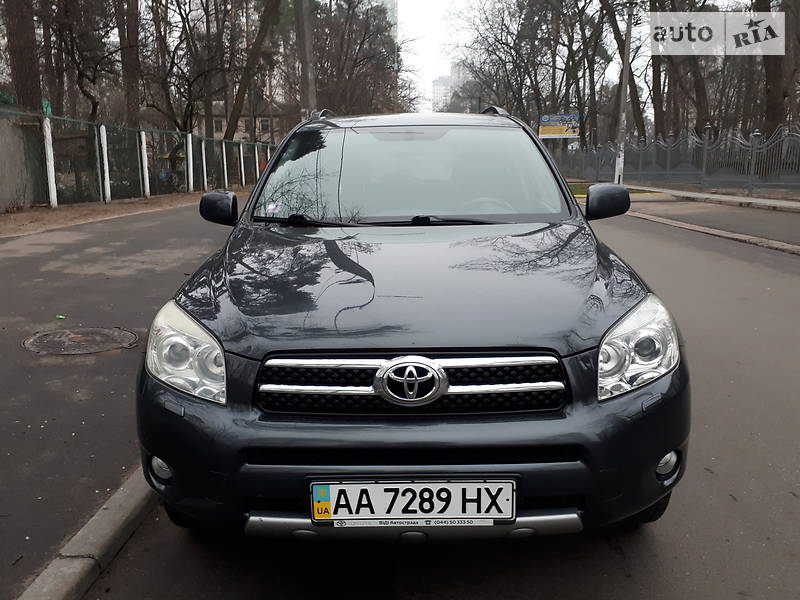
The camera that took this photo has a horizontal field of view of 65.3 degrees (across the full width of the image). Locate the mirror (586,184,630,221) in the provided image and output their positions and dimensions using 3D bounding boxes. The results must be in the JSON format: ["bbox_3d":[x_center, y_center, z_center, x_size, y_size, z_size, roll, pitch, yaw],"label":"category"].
[{"bbox_3d":[0.954,-0.448,2.899,0.220,0.172,0.150,-1,12,2],"label":"mirror"}]

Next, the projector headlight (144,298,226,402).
[{"bbox_3d":[-0.631,0.139,1.867,0.345,0.238,0.430,-1,12,2],"label":"projector headlight"}]

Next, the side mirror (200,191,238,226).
[{"bbox_3d":[-0.836,-0.431,2.946,0.220,0.172,0.150,-1,12,2],"label":"side mirror"}]

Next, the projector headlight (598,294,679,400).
[{"bbox_3d":[0.704,0.126,1.832,0.345,0.238,0.430,-1,12,2],"label":"projector headlight"}]

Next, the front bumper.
[{"bbox_3d":[0.038,0.401,1.831,1.800,0.615,0.580,-1,12,2],"label":"front bumper"}]

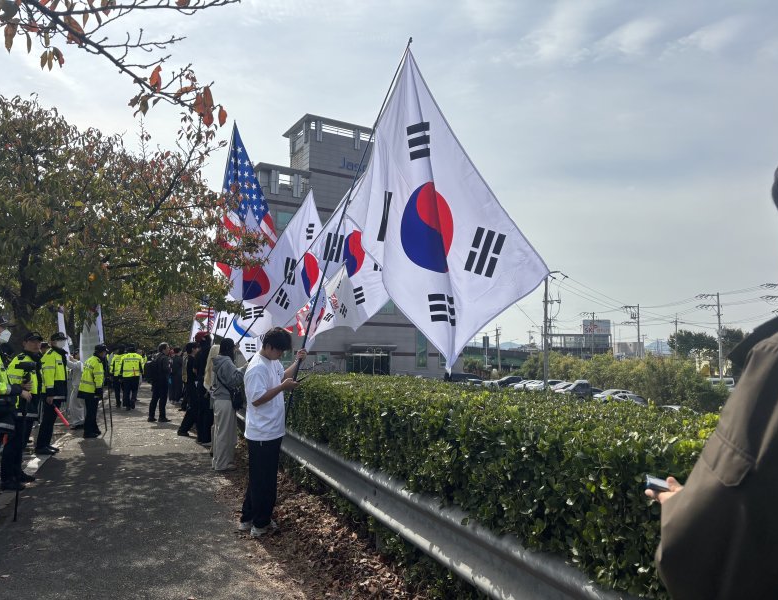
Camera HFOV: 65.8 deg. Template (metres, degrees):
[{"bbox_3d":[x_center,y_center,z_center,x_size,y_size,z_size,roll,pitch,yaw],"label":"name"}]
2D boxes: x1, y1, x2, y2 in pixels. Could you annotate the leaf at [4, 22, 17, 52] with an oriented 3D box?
[{"bbox_3d":[-1.260,-0.874,2.000,0.047,0.100,0.030,3,-6,-31],"label":"leaf"}]

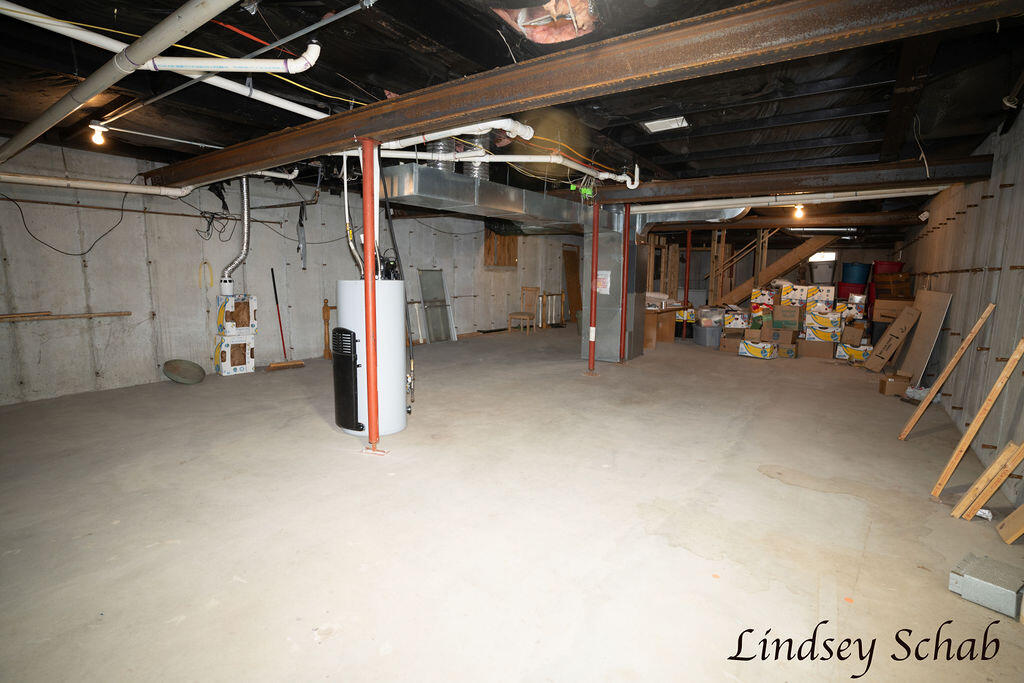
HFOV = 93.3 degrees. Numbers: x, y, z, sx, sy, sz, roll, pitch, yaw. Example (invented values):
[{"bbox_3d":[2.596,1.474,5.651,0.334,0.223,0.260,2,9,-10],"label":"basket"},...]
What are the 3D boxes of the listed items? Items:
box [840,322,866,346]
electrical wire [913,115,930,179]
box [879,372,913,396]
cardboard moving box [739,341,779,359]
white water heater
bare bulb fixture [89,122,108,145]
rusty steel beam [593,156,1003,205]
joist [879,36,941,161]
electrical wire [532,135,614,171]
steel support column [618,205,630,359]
[{"bbox_3d":[5.856,-0.120,8.309,0.270,0.310,0.280,15,14,34],"label":"box"},{"bbox_3d":[3.155,-1.503,3.726,0.150,0.470,0.070,6,10,35],"label":"electrical wire"},{"bbox_3d":[4.551,0.533,5.762,0.225,0.200,0.225,3,8,17],"label":"box"},{"bbox_3d":[4.274,0.135,8.346,0.400,0.250,0.510,-6,11,-41],"label":"cardboard moving box"},{"bbox_3d":[-1.232,0.117,4.280,0.586,1.307,0.586,1,8,0],"label":"white water heater"},{"bbox_3d":[-3.244,-1.635,3.801,0.120,0.170,0.120,6,10,35],"label":"bare bulb fixture"},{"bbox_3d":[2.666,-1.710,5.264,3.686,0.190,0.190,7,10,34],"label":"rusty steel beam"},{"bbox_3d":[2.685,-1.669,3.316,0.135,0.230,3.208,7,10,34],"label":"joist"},{"bbox_3d":[0.630,-1.747,4.585,0.120,0.130,1.700,6,10,35],"label":"electrical wire"},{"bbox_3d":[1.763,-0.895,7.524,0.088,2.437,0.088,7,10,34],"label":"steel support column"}]

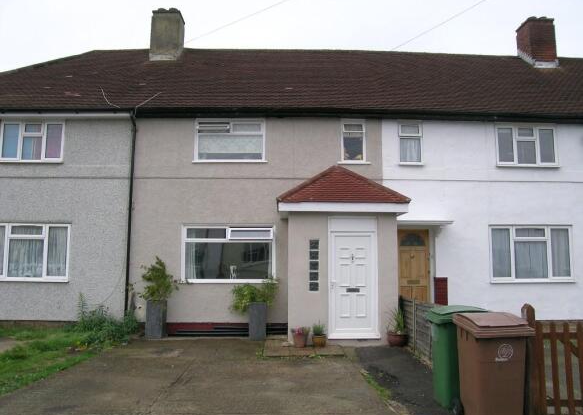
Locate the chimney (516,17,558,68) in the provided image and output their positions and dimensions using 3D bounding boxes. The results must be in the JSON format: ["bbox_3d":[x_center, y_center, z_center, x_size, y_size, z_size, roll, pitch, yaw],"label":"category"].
[{"bbox_3d":[7.143,-4.663,13.787,0.749,1.457,0.730,0,-6,-1],"label":"chimney"}]

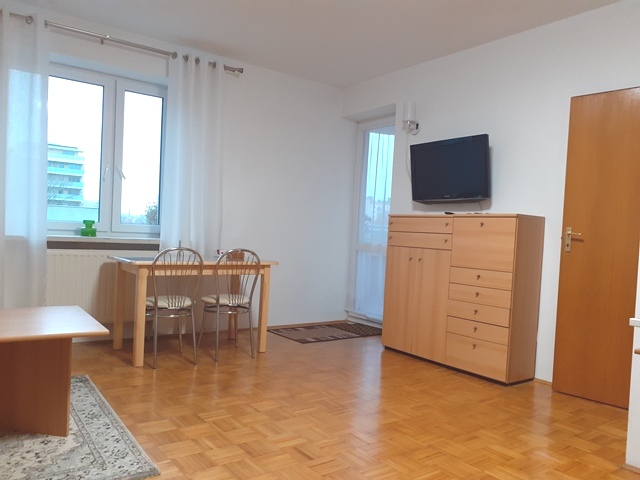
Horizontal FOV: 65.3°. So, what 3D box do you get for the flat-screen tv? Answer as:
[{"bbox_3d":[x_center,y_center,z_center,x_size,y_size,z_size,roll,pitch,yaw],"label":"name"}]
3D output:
[{"bbox_3d":[1.107,-0.593,4.221,0.090,0.500,0.800,-9,8,-37],"label":"flat-screen tv"}]

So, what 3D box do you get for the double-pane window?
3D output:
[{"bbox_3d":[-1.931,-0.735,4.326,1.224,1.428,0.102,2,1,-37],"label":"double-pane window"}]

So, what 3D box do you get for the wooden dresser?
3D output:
[{"bbox_3d":[1.126,0.408,4.133,0.369,1.211,1.269,2,1,-37],"label":"wooden dresser"}]

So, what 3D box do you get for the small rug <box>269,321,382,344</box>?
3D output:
[{"bbox_3d":[0.088,0.937,5.108,1.081,0.015,0.658,2,1,-37],"label":"small rug"}]

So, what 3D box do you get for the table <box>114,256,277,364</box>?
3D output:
[{"bbox_3d":[-1.030,0.530,4.067,1.158,0.747,0.694,2,1,-37],"label":"table"}]

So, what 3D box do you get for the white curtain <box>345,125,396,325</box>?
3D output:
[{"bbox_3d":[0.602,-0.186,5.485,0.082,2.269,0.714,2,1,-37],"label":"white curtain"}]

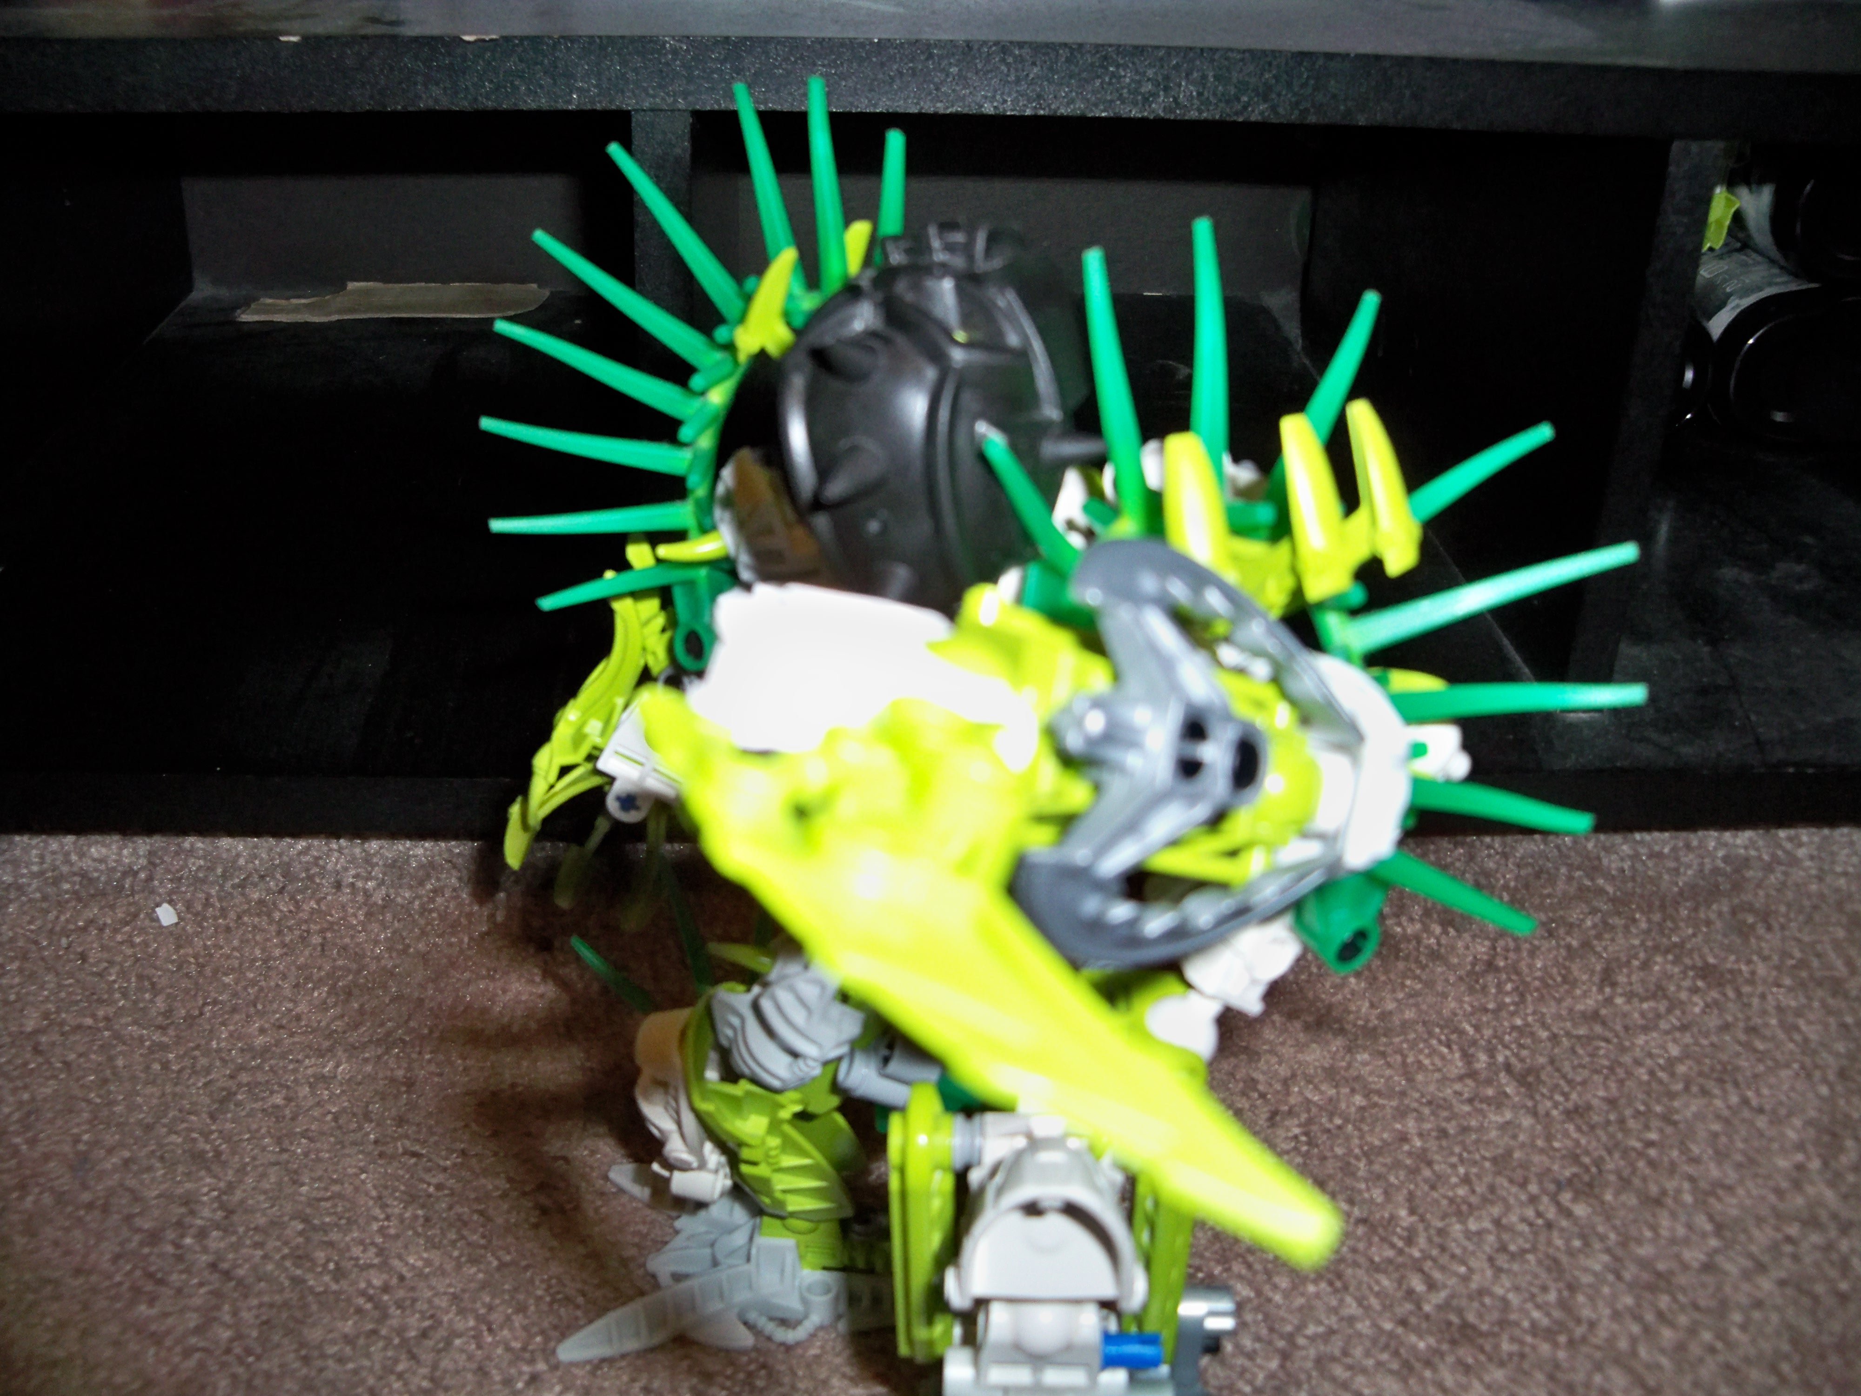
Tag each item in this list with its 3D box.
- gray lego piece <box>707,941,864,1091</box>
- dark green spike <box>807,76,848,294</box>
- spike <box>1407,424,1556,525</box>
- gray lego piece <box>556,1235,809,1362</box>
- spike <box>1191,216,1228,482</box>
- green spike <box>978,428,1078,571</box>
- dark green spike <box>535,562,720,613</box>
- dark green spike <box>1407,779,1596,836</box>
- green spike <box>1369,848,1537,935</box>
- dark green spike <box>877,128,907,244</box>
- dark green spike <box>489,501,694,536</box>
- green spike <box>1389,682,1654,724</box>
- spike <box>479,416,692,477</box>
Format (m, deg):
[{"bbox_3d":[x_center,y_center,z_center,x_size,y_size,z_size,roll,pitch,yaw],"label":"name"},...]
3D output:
[{"bbox_3d":[-0.024,0.053,0.313,0.024,0.022,0.018,14,30,23],"label":"gray lego piece"},{"bbox_3d":[-0.015,-0.074,0.272,0.005,0.031,0.004,-5,29,-2],"label":"dark green spike"},{"bbox_3d":[0.069,-0.028,0.239,0.033,0.005,0.004,-31,-4,-27],"label":"spike"},{"bbox_3d":[-0.044,0.107,0.336,0.045,0.014,0.019,-6,28,-13],"label":"gray lego piece"},{"bbox_3d":[0.031,-0.039,0.212,0.005,0.005,0.036,1,72,0],"label":"spike"},{"bbox_3d":[0.011,-0.020,0.193,0.004,0.004,0.024,-36,54,6],"label":"green spike"},{"bbox_3d":[-0.047,-0.017,0.290,0.027,0.004,0.004,-11,0,-13],"label":"dark green spike"},{"bbox_3d":[0.063,0.012,0.211,0.029,0.004,0.004,10,0,-22],"label":"dark green spike"},{"bbox_3d":[0.064,0.024,0.227,0.026,0.005,0.004,20,0,-23],"label":"green spike"},{"bbox_3d":[-0.006,-0.070,0.272,0.004,0.024,0.004,5,30,0],"label":"dark green spike"},{"bbox_3d":[-0.052,-0.027,0.290,0.031,0.004,0.004,-3,0,-5],"label":"dark green spike"},{"bbox_3d":[0.068,0.001,0.221,0.033,0.005,0.005,-3,-1,-5],"label":"green spike"},{"bbox_3d":[-0.053,-0.039,0.290,0.034,0.005,0.004,11,6,5],"label":"spike"}]

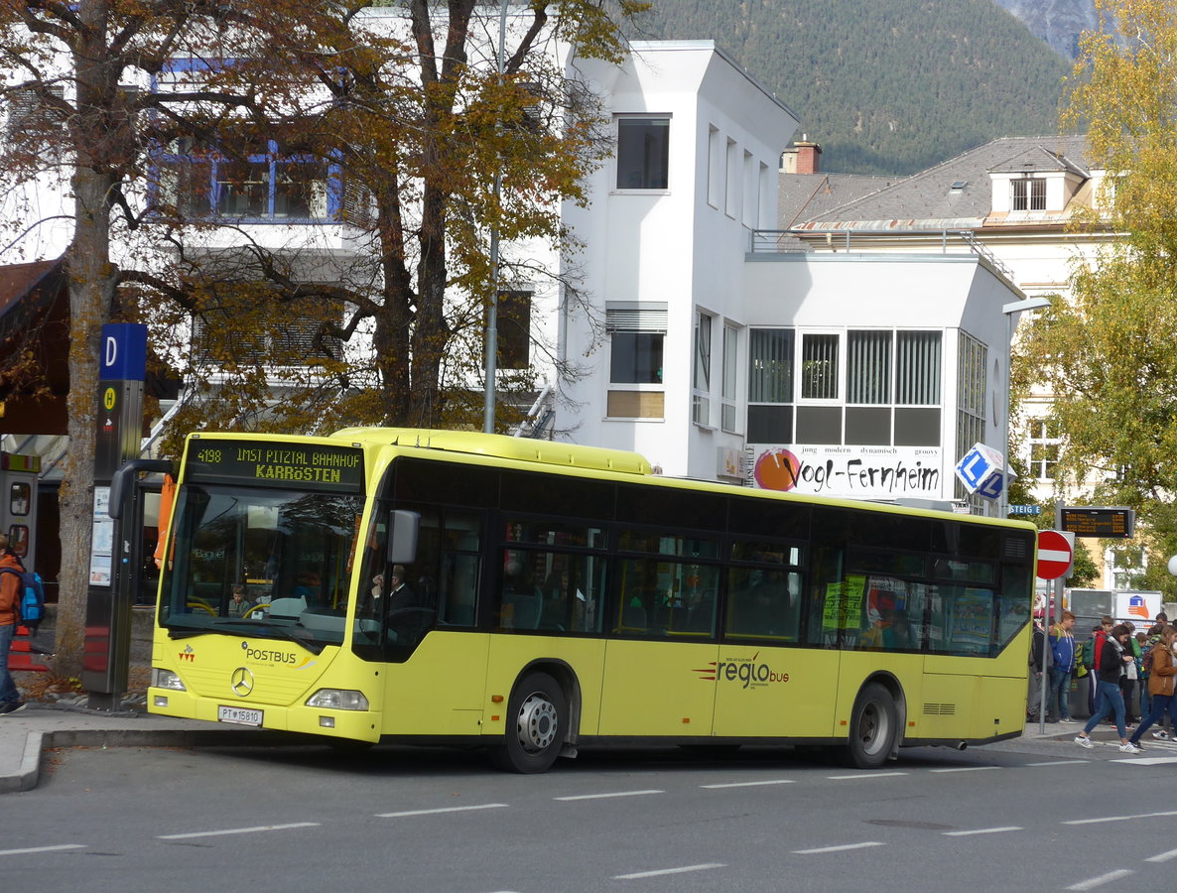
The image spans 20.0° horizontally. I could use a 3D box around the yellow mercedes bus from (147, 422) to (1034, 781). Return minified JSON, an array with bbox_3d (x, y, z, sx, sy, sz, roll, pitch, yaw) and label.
[{"bbox_3d":[0.531,1.588,33.410,2.550,3.100,11.950,3,-3,35],"label":"yellow mercedes bus"}]

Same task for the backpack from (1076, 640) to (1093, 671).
[{"bbox_3d":[7.814,3.287,52.500,0.230,0.470,0.320,3,-2,-12],"label":"backpack"}]

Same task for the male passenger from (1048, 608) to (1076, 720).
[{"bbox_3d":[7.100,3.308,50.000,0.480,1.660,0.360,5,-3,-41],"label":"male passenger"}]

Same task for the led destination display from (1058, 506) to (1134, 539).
[{"bbox_3d":[7.765,1.168,51.000,1.140,0.460,0.220,1,-3,33],"label":"led destination display"}]

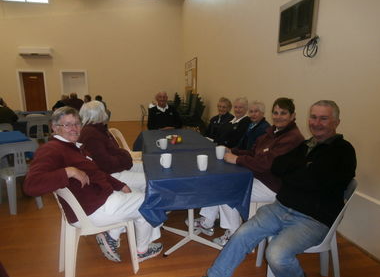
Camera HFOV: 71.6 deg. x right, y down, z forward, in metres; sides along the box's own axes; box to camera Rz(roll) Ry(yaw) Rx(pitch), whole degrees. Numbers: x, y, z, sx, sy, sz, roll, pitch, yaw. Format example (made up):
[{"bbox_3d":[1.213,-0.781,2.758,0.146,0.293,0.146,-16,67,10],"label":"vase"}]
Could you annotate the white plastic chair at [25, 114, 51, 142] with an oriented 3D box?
[{"bbox_3d":[-3.140,-0.081,5.511,0.480,0.800,0.520,-6,13,-29],"label":"white plastic chair"}]

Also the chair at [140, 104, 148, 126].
[{"bbox_3d":[-1.420,-0.714,8.729,0.520,0.790,0.480,2,12,11],"label":"chair"}]

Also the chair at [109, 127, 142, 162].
[{"bbox_3d":[-0.860,0.271,3.746,0.520,0.800,0.480,-2,12,-11],"label":"chair"}]

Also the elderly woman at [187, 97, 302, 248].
[{"bbox_3d":[0.480,0.300,2.375,0.920,1.280,0.520,-3,12,-14],"label":"elderly woman"}]

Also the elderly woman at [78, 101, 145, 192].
[{"bbox_3d":[-0.640,0.267,2.542,0.770,1.270,0.500,-4,12,-18],"label":"elderly woman"}]

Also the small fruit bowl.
[{"bbox_3d":[-0.180,0.011,3.133,0.180,0.080,0.180,0,11,0],"label":"small fruit bowl"}]

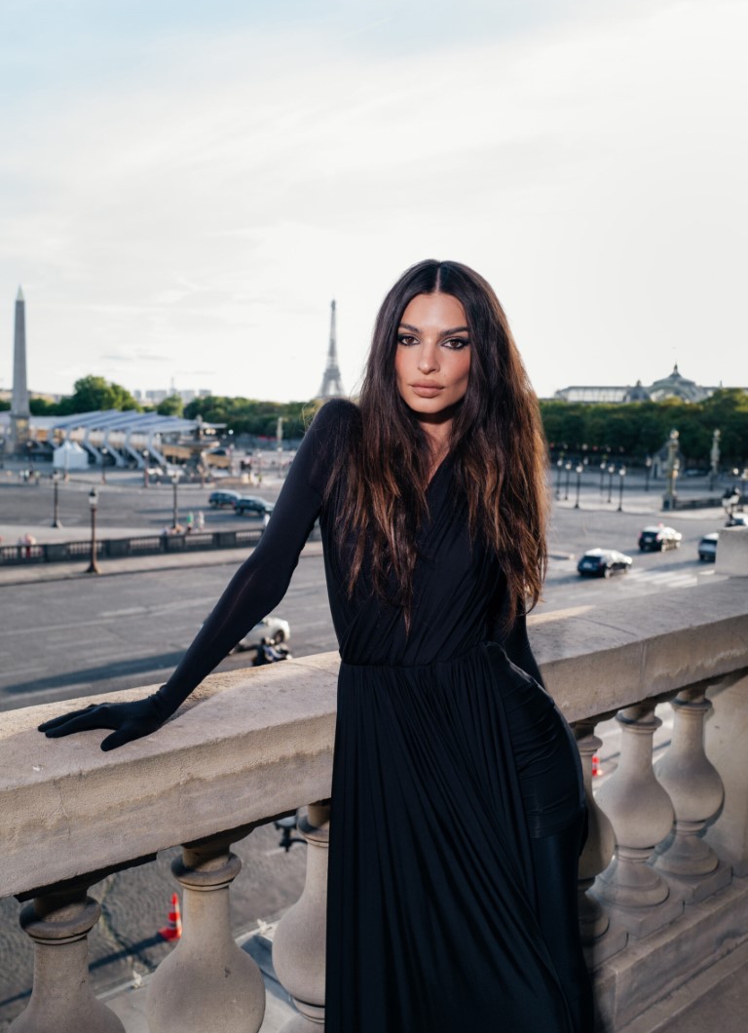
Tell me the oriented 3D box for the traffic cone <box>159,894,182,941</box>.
[{"bbox_3d":[-3.608,7.162,15.776,0.410,0.750,0.410,-4,9,-44],"label":"traffic cone"}]

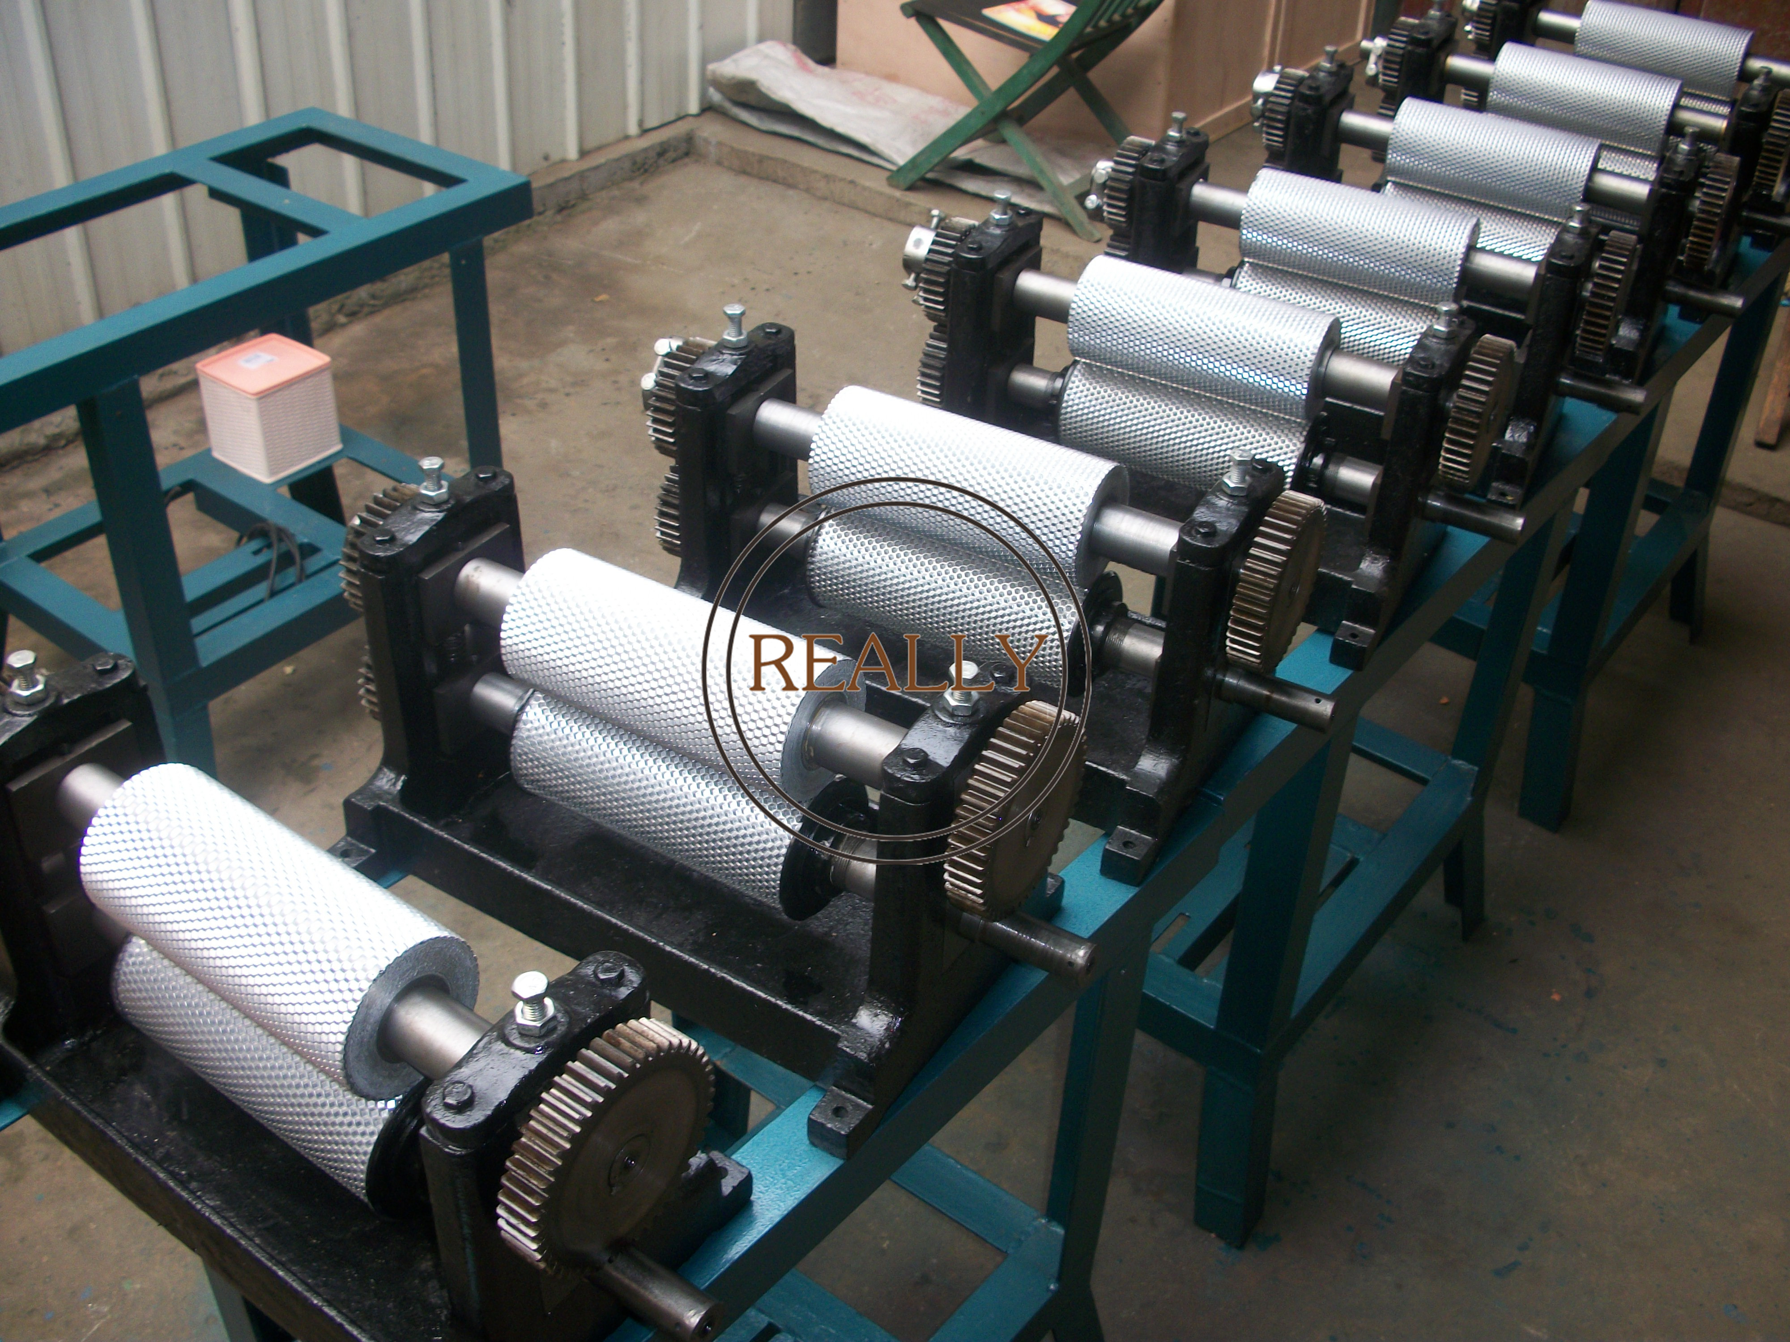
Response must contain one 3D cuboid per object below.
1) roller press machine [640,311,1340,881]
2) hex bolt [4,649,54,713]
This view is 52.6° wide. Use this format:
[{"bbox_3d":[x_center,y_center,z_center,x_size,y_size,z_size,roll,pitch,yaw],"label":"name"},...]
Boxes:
[{"bbox_3d":[0.053,-0.085,1.233,0.527,0.251,0.245,20,40,23],"label":"roller press machine"},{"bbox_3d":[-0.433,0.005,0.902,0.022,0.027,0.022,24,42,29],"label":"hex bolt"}]

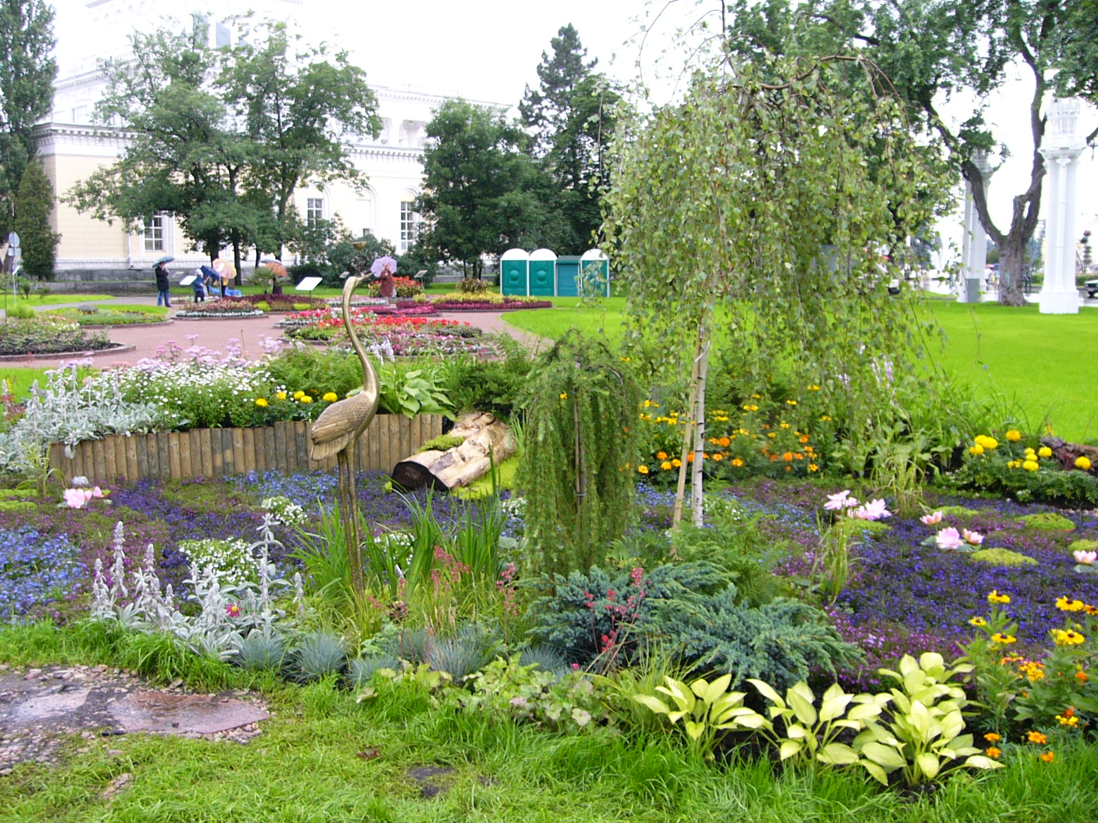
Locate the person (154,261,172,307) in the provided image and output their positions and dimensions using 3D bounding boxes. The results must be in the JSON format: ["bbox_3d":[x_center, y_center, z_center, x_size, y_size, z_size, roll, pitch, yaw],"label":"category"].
[{"bbox_3d":[-14.318,-4.744,44.756,0.400,1.670,0.520,6,9,41],"label":"person"}]

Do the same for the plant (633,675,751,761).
[{"bbox_3d":[0.466,0.989,3.930,0.380,0.270,0.360,0,7,0],"label":"plant"}]

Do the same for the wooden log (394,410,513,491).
[{"bbox_3d":[-0.672,0.297,8.700,0.460,0.380,1.050,3,17,23],"label":"wooden log"}]

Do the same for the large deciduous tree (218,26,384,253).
[{"bbox_3d":[-14.108,-14.644,68.721,9.095,14.978,9.095,0,7,0],"label":"large deciduous tree"}]

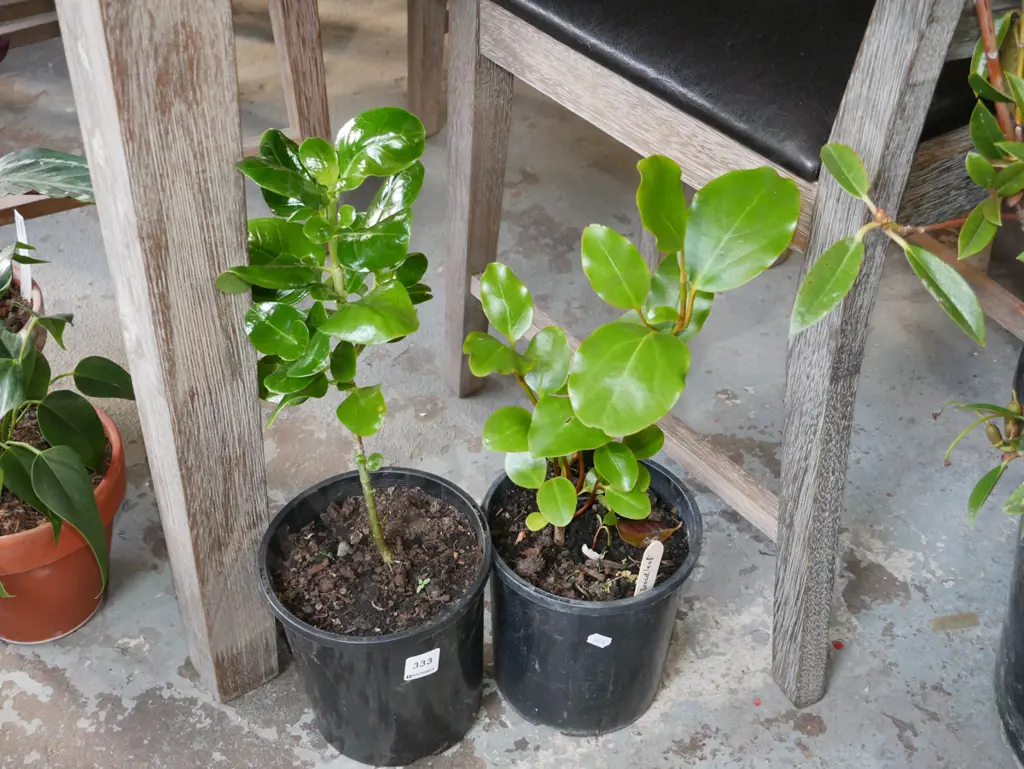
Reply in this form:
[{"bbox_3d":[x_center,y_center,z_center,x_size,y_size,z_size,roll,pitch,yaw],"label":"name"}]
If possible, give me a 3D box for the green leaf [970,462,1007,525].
[{"bbox_3d":[0.338,0.077,0.968,0.028,0.050,0.026,2,41,0],"label":"green leaf"}]

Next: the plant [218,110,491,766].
[{"bbox_3d":[-0.108,0.060,1.010,0.185,0.567,0.180,2,41,0],"label":"plant"}]

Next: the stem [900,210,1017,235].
[{"bbox_3d":[0.275,-0.100,0.838,0.080,0.020,0.018,2,41,0],"label":"stem"}]

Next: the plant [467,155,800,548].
[{"bbox_3d":[0.073,0.006,1.001,0.214,0.373,0.149,2,41,0],"label":"plant"}]

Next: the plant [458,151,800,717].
[{"bbox_3d":[0.071,0.055,1.057,0.214,0.522,0.184,2,41,0],"label":"plant"}]

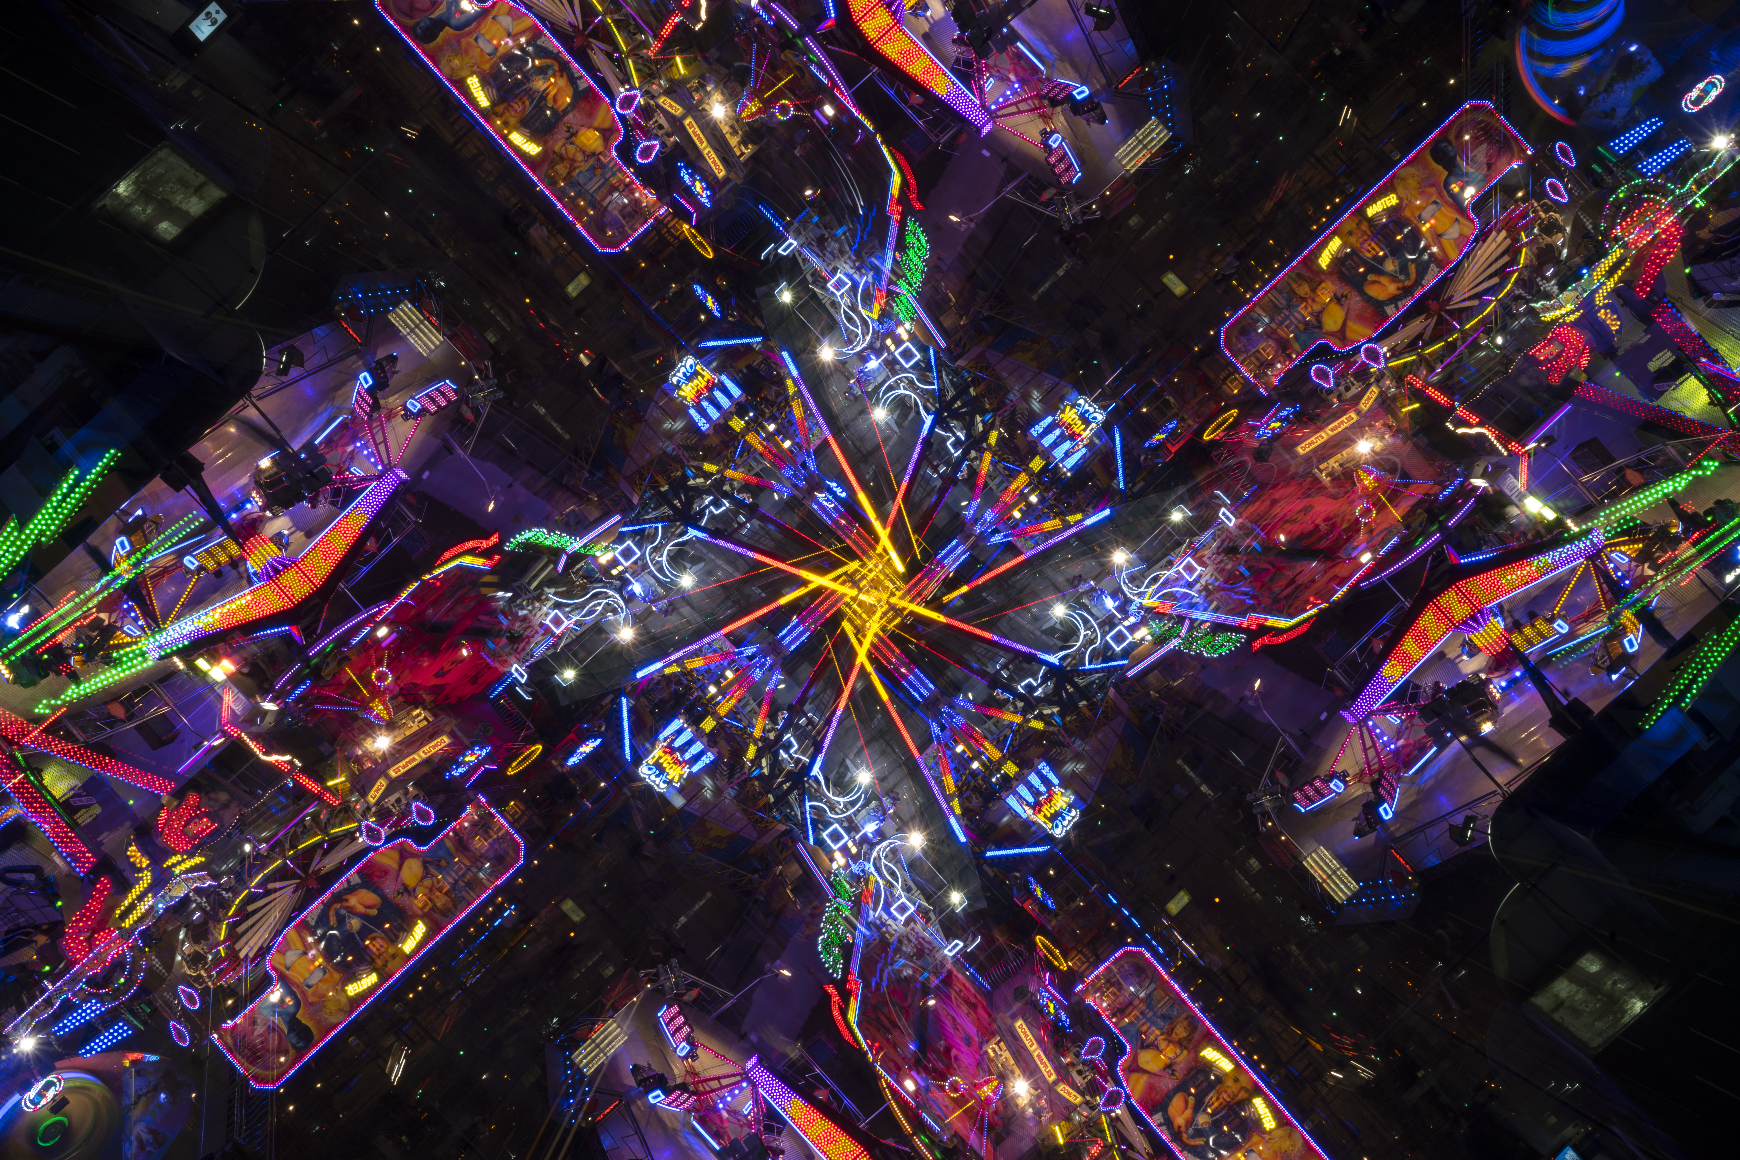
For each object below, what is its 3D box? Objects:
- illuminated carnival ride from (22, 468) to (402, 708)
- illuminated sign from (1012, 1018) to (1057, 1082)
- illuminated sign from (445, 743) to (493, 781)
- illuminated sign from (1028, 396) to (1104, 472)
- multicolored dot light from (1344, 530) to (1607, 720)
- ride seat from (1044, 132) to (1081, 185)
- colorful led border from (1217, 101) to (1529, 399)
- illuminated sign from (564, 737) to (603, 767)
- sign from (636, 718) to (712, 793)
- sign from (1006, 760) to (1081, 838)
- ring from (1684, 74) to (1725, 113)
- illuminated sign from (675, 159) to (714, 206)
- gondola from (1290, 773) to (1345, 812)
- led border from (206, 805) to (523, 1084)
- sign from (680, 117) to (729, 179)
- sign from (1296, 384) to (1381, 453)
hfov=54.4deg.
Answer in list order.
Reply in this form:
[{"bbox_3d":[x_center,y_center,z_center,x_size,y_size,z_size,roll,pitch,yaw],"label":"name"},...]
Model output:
[{"bbox_3d":[-14.662,0.215,38.288,9.200,1.600,2.400,-39,-5,-17],"label":"illuminated carnival ride"},{"bbox_3d":[5.564,15.836,57.000,0.296,2.365,0.200,-32,0,10],"label":"illuminated sign"},{"bbox_3d":[-18.219,8.221,76.603,2.300,0.600,0.300,-40,-8,-6],"label":"illuminated sign"},{"bbox_3d":[7.462,-5.561,64.260,2.400,1.900,0.300,-41,-21,-7],"label":"illuminated sign"},{"bbox_3d":[16.299,1.232,46.076,8.000,1.100,2.200,-39,8,16],"label":"multicolored dot light"},{"bbox_3d":[4.457,-9.734,39.059,0.700,1.150,0.750,-41,33,-5],"label":"ride seat"},{"bbox_3d":[18.776,-11.968,62.000,13.333,4.139,0.600,-43,12,0],"label":"colorful led border"},{"bbox_3d":[-15.865,9.514,93.560,2.300,0.600,0.300,-42,-8,6],"label":"illuminated sign"},{"bbox_3d":[-6.424,5.976,56.000,2.262,1.814,0.350,-45,0,10],"label":"sign"},{"bbox_3d":[5.873,7.406,56.000,1.750,2.165,0.350,-45,10,0],"label":"sign"},{"bbox_3d":[34.442,-20.074,69.863,1.750,0.800,0.250,-40,8,11],"label":"ring"},{"bbox_3d":[-8.085,-18.271,77.982,0.600,2.300,0.300,-41,6,-7],"label":"illuminated sign"},{"bbox_3d":[13.090,6.196,49.419,1.200,0.900,1.000,-37,8,26],"label":"gondola"},{"bbox_3d":[-18.516,13.180,62.000,13.260,3.814,0.600,-43,-12,0],"label":"led border"},{"bbox_3d":[-7.463,-19.444,76.238,0.420,3.300,0.200,-41,34,-7],"label":"sign"},{"bbox_3d":[20.750,-7.138,74.953,3.400,0.450,2.000,-36,9,33],"label":"sign"}]

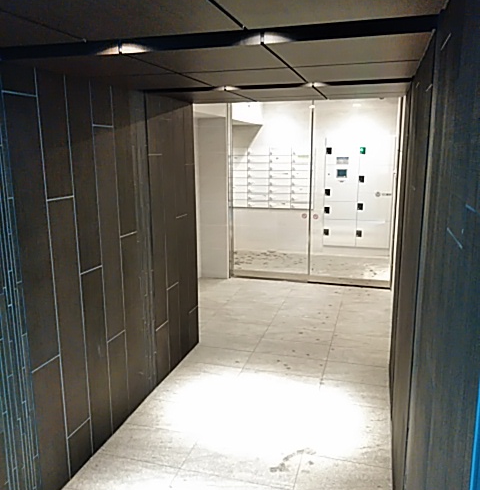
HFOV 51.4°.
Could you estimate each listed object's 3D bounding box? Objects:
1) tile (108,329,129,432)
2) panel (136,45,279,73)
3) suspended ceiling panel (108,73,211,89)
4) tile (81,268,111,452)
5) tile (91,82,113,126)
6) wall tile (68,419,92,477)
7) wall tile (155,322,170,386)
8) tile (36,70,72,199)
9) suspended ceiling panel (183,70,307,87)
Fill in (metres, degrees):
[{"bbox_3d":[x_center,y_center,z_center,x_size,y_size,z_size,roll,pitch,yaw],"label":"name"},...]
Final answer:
[{"bbox_3d":[-0.731,0.812,2.978,0.020,0.558,0.200,3,12,16],"label":"tile"},{"bbox_3d":[-0.104,-0.728,1.938,0.511,0.025,0.526,3,12,16],"label":"panel"},{"bbox_3d":[-0.453,-0.857,2.592,0.507,0.025,0.536,3,12,16],"label":"suspended ceiling panel"},{"bbox_3d":[-0.789,0.631,2.738,0.020,1.009,0.203,3,12,16],"label":"tile"},{"bbox_3d":[-0.742,-0.746,2.664,0.020,0.214,0.200,3,12,16],"label":"tile"},{"bbox_3d":[-0.844,1.059,2.620,0.020,0.216,0.201,3,12,16],"label":"wall tile"},{"bbox_3d":[-0.558,0.773,3.582,0.020,0.396,0.198,3,12,16],"label":"wall tile"},{"bbox_3d":[-0.855,-0.497,2.306,0.020,0.559,0.203,3,12,16],"label":"tile"},{"bbox_3d":[0.043,-0.832,2.453,0.511,0.025,0.536,3,12,16],"label":"suspended ceiling panel"}]

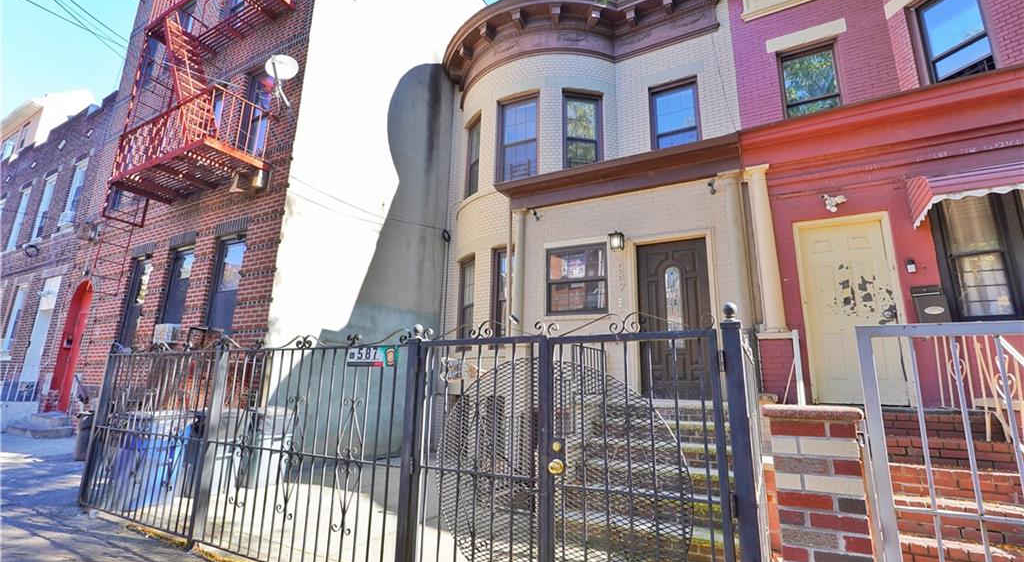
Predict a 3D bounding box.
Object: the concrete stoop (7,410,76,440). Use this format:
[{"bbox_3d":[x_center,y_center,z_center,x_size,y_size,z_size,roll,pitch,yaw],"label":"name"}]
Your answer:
[{"bbox_3d":[-8.922,2.712,8.623,1.360,0.380,0.560,-6,-15,28],"label":"concrete stoop"}]

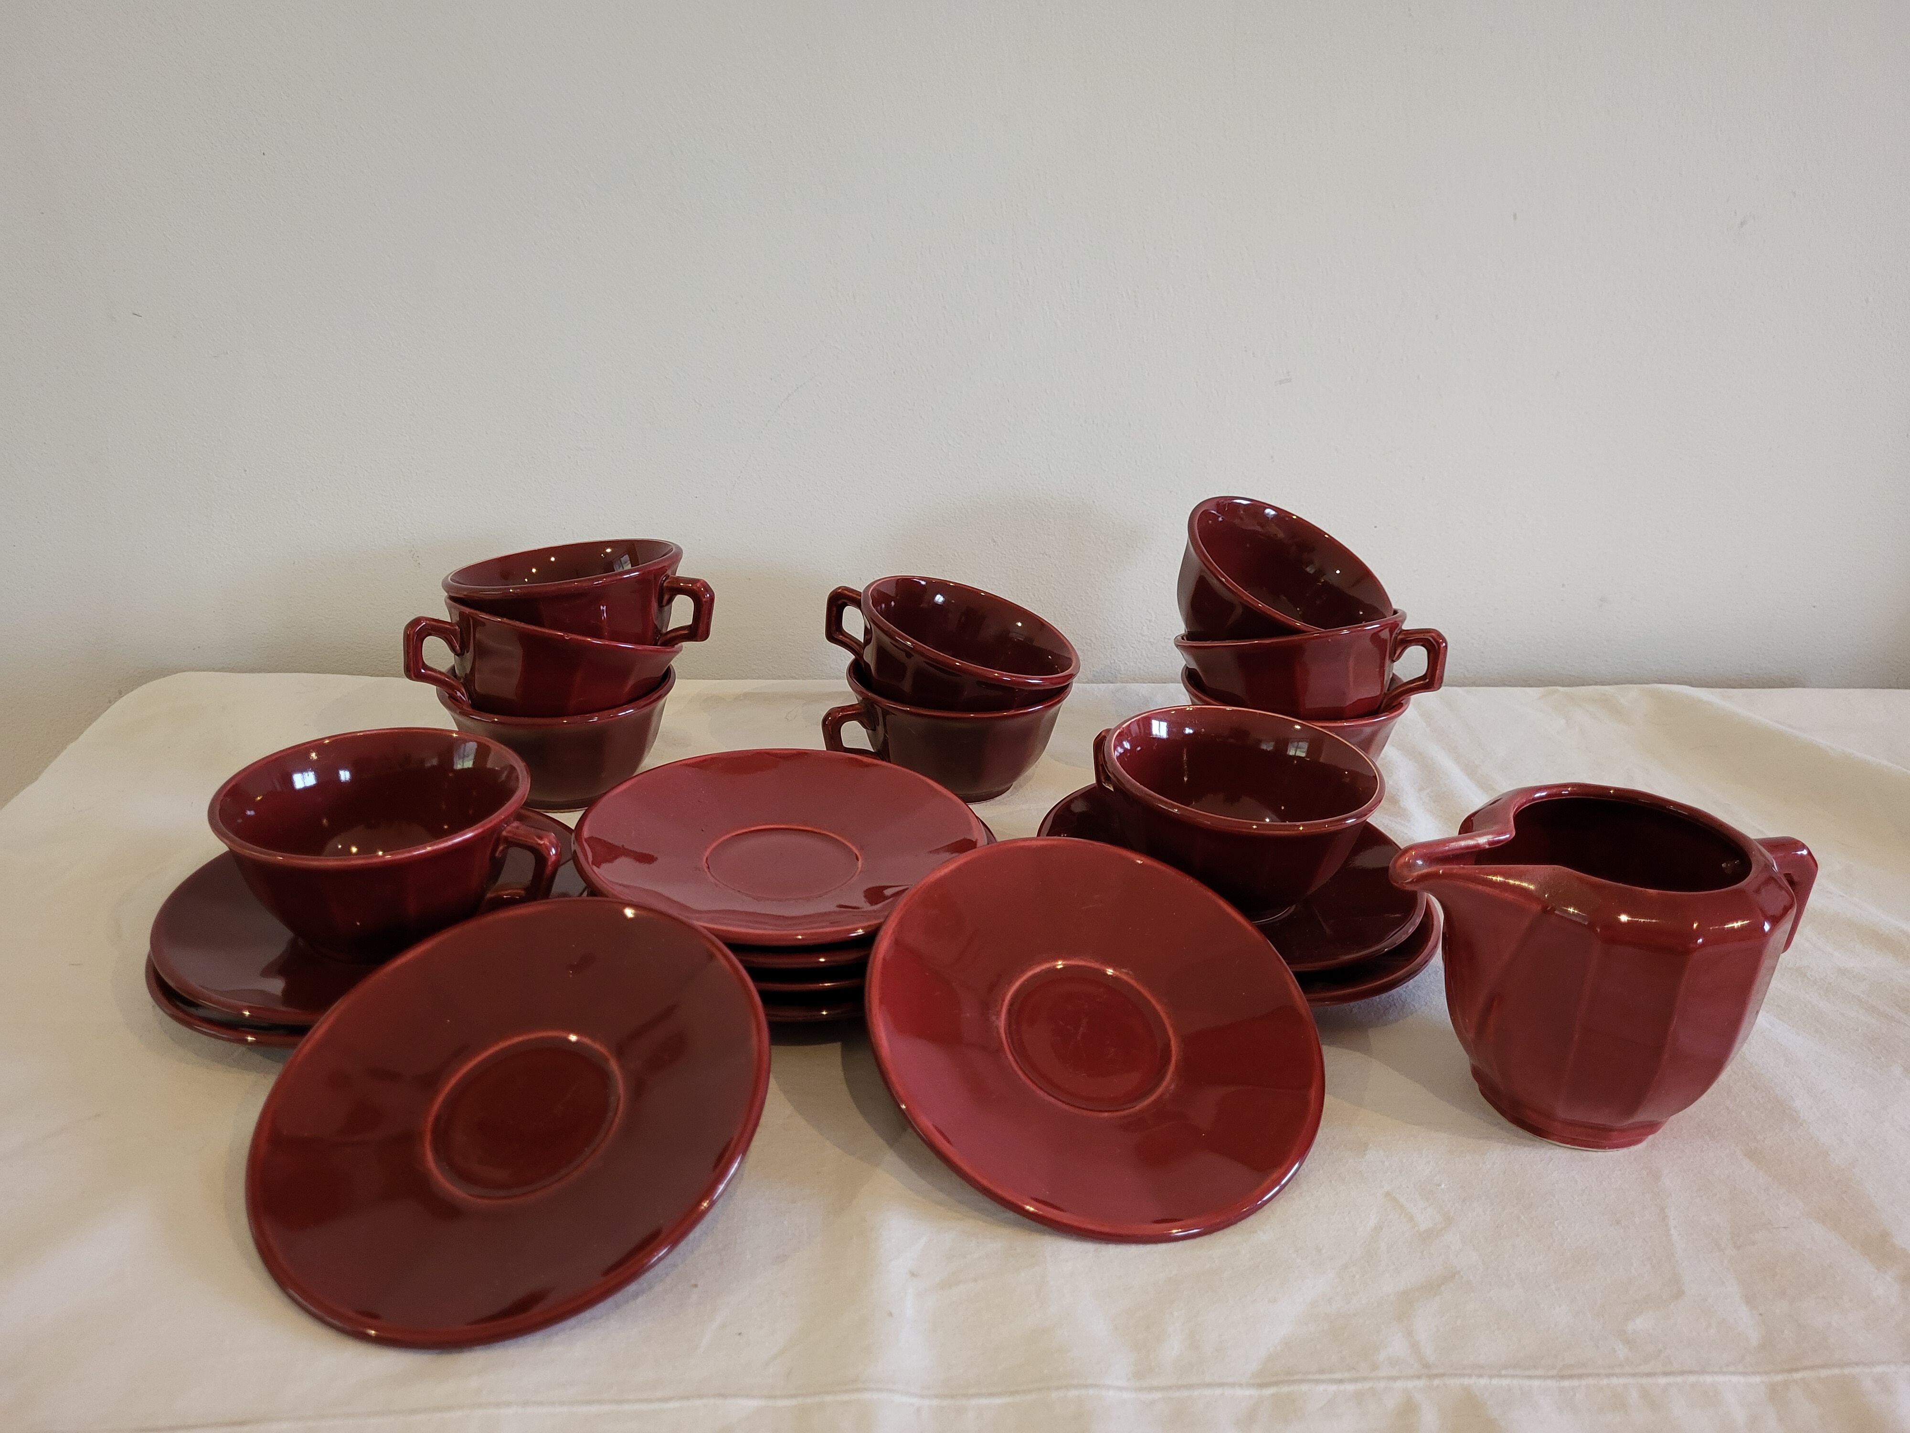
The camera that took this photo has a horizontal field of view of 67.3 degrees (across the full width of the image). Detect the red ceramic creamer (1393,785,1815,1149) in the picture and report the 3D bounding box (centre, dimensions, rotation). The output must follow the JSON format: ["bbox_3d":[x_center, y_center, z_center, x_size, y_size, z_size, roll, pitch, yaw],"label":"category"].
[{"bbox_3d":[0.199,0.081,0.451,0.148,0.094,0.091,-3,25,-13],"label":"red ceramic creamer"}]

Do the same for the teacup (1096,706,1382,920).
[{"bbox_3d":[0.099,0.039,0.541,0.116,0.054,0.101,21,30,33],"label":"teacup"}]

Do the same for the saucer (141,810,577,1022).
[{"bbox_3d":[-0.199,0.070,0.504,0.147,0.018,0.147,2,25,-1],"label":"saucer"}]

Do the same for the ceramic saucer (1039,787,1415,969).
[{"bbox_3d":[0.104,0.062,0.549,0.147,0.018,0.147,2,25,-1],"label":"ceramic saucer"}]

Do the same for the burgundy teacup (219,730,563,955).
[{"bbox_3d":[-0.191,0.050,0.497,0.116,0.054,0.101,6,25,7],"label":"burgundy teacup"}]

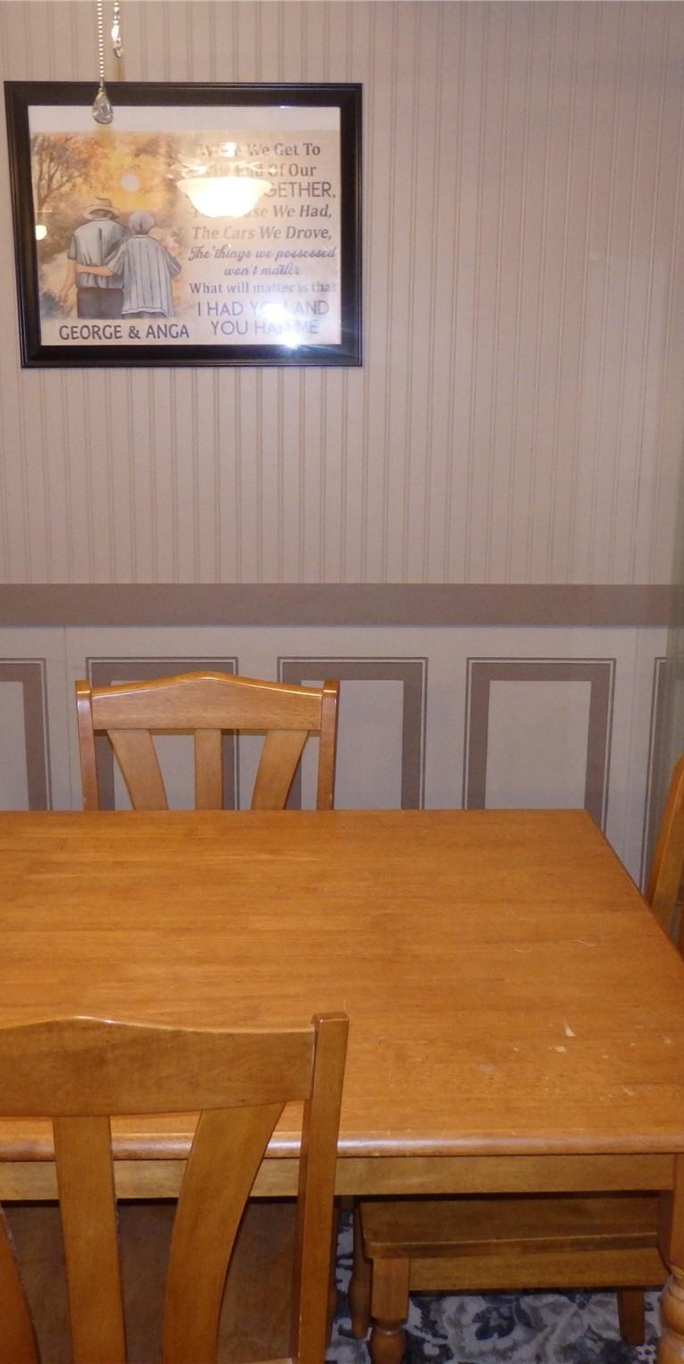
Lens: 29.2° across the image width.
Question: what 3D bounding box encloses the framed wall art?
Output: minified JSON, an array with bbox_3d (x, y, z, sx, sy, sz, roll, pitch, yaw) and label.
[{"bbox_3d":[-0.301,-0.894,2.593,0.683,0.533,0.025,-1,13,-2],"label":"framed wall art"}]

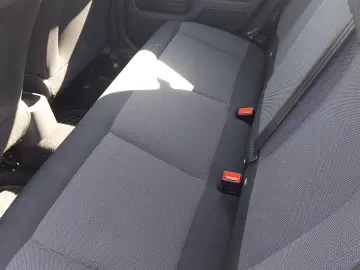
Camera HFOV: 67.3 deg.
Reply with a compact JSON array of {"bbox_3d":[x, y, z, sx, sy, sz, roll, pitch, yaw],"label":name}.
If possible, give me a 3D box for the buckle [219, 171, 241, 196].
[{"bbox_3d":[0.152,0.142,0.776,0.053,0.074,0.029,7,50,18],"label":"buckle"}]

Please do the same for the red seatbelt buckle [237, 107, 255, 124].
[{"bbox_3d":[0.244,-0.066,1.000,0.053,0.074,0.029,2,59,13],"label":"red seatbelt buckle"}]

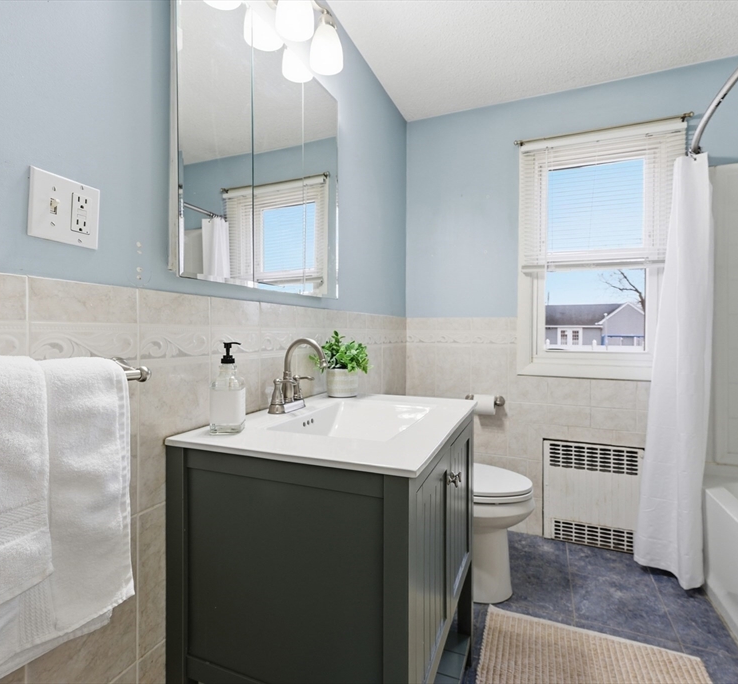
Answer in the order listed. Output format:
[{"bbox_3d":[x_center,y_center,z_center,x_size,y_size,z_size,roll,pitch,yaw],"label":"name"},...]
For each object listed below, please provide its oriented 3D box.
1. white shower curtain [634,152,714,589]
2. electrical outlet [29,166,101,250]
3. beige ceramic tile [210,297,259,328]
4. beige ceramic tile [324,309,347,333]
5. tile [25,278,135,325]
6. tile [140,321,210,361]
[{"bbox_3d":[1.394,0.120,1.833,0.245,1.890,0.220,1,1,24],"label":"white shower curtain"},{"bbox_3d":[-0.542,-0.235,0.715,0.012,0.115,0.114,0,1,23],"label":"electrical outlet"},{"bbox_3d":[-0.388,-0.084,1.157,0.010,0.079,0.203,1,1,24],"label":"beige ceramic tile"},{"bbox_3d":[-0.138,-0.095,1.713,0.010,0.079,0.203,1,1,24],"label":"beige ceramic tile"},{"bbox_3d":[-0.535,-0.074,0.759,0.010,0.075,0.199,0,1,23],"label":"tile"},{"bbox_3d":[-0.471,0.004,0.973,0.010,0.089,0.203,1,1,24],"label":"tile"}]

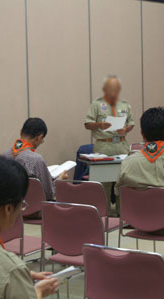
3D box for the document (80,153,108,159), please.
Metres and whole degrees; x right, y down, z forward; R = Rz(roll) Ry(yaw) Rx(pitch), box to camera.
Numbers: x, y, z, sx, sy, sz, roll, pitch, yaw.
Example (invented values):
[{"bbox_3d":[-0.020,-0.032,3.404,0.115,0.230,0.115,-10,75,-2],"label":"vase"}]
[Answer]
[{"bbox_3d":[0.129,0.070,8.430,0.310,0.030,0.240,-2,4,-11],"label":"document"}]

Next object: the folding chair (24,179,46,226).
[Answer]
[{"bbox_3d":[-0.339,0.588,6.148,0.470,0.780,0.540,1,5,35],"label":"folding chair"}]

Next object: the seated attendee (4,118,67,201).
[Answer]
[{"bbox_3d":[-0.254,0.358,6.187,0.500,1.231,0.780,2,5,42],"label":"seated attendee"}]

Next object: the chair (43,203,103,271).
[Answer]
[{"bbox_3d":[0.047,0.713,4.867,0.500,0.780,0.520,2,5,36],"label":"chair"}]

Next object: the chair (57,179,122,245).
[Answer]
[{"bbox_3d":[0.102,0.624,6.015,0.500,0.780,0.520,2,5,36],"label":"chair"}]

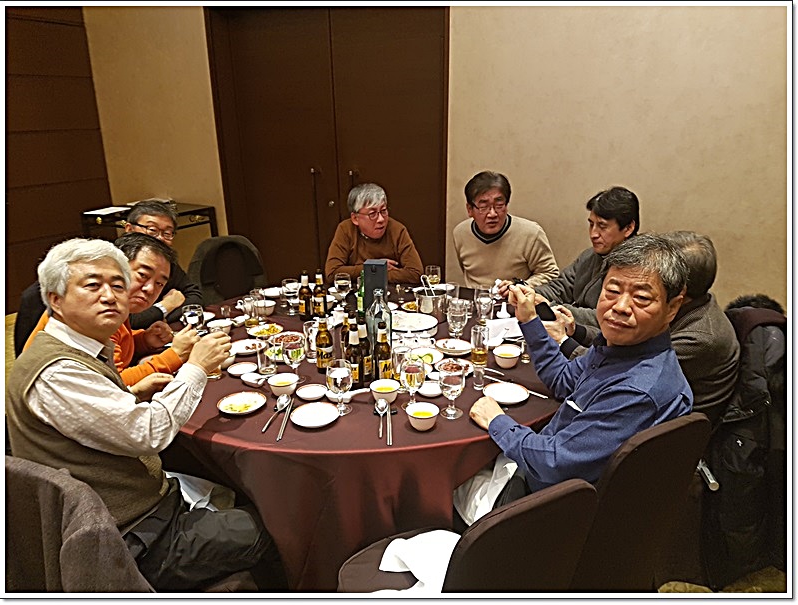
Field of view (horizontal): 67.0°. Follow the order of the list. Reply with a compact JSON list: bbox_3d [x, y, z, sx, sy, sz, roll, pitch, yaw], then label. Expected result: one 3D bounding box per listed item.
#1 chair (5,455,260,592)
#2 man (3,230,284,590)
[{"bbox_3d":[-0.658,0.698,1.664,0.570,0.910,0.480,-16,23,-41],"label":"chair"},{"bbox_3d":[-0.656,0.503,1.635,0.660,1.300,0.550,-13,21,-33],"label":"man"}]

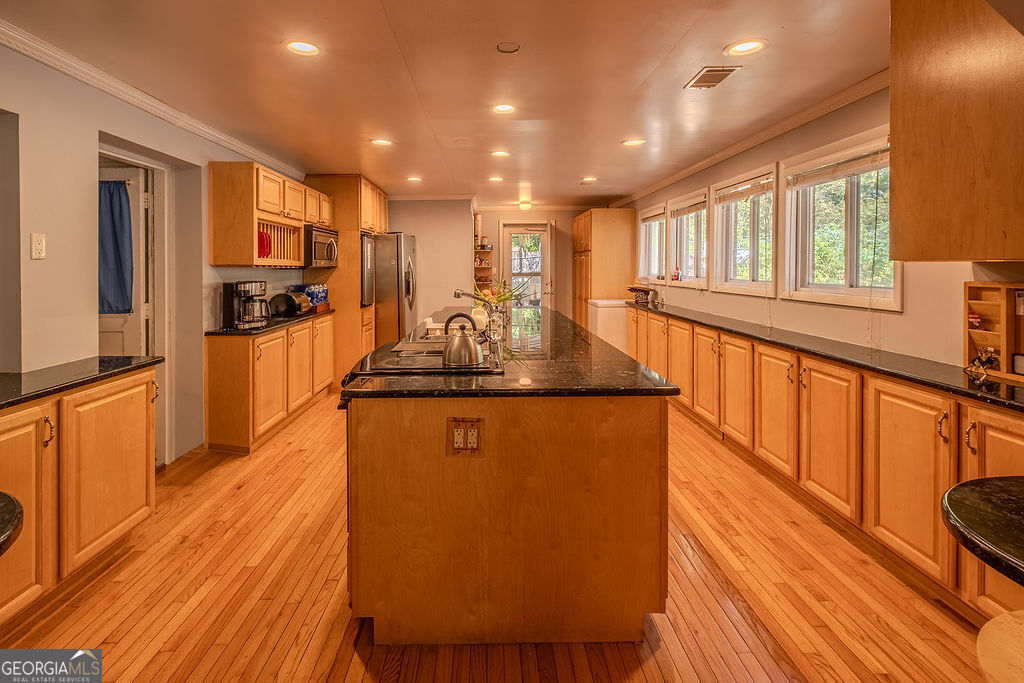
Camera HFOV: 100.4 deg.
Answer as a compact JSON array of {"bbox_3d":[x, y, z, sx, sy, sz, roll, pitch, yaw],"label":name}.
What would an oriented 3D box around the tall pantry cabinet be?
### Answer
[{"bbox_3d":[1.356,-0.850,6.464,0.610,2.140,1.270,0,5,-3],"label":"tall pantry cabinet"}]

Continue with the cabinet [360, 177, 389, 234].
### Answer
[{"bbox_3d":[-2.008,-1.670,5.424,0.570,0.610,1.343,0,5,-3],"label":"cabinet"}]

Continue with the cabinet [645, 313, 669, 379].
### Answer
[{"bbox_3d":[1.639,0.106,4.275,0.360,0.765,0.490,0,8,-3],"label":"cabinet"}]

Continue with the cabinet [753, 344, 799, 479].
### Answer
[{"bbox_3d":[1.739,0.391,2.550,0.360,0.690,0.402,0,5,-3],"label":"cabinet"}]

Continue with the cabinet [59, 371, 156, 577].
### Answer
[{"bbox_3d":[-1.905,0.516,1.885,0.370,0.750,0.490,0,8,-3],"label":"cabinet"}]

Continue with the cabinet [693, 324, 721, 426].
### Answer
[{"bbox_3d":[1.690,0.253,3.338,0.360,0.690,0.411,0,5,-3],"label":"cabinet"}]

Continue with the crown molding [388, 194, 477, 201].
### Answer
[{"bbox_3d":[-1.114,-2.015,5.979,1.262,0.085,0.075,0,5,-2],"label":"crown molding"}]

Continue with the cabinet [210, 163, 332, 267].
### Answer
[{"bbox_3d":[-2.086,-1.069,3.895,0.325,0.753,1.570,0,8,-3],"label":"cabinet"}]

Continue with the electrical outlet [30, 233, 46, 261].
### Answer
[{"bbox_3d":[-2.096,-0.420,1.889,0.012,0.116,0.072,0,5,-3],"label":"electrical outlet"}]

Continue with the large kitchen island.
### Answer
[{"bbox_3d":[-0.094,0.382,2.975,1.180,0.928,2.950,0,8,-3],"label":"large kitchen island"}]

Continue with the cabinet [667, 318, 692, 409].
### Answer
[{"bbox_3d":[1.672,0.189,3.800,0.360,0.765,0.460,0,8,-3],"label":"cabinet"}]

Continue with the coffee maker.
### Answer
[{"bbox_3d":[-2.064,-0.280,3.323,0.280,0.365,0.200,0,5,5],"label":"coffee maker"}]

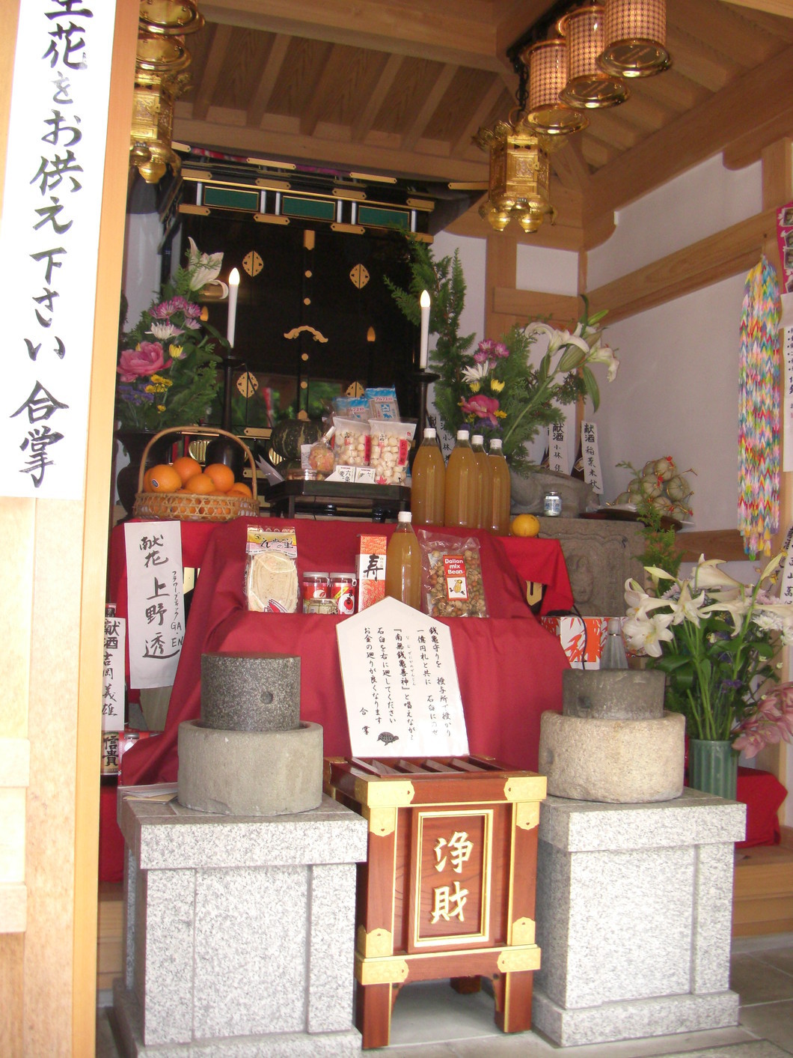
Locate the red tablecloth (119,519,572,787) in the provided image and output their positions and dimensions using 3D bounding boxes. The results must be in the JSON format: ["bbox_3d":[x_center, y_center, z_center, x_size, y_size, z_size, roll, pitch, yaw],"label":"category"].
[{"bbox_3d":[-0.125,0.348,3.251,1.298,0.711,0.682,3,-4,-19],"label":"red tablecloth"}]

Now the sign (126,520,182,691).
[{"bbox_3d":[-0.618,0.197,2.987,0.144,0.427,0.012,-2,-2,-20],"label":"sign"}]

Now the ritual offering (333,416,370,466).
[{"bbox_3d":[-0.121,-0.237,3.481,0.136,0.211,0.062,3,-14,-19],"label":"ritual offering"}]

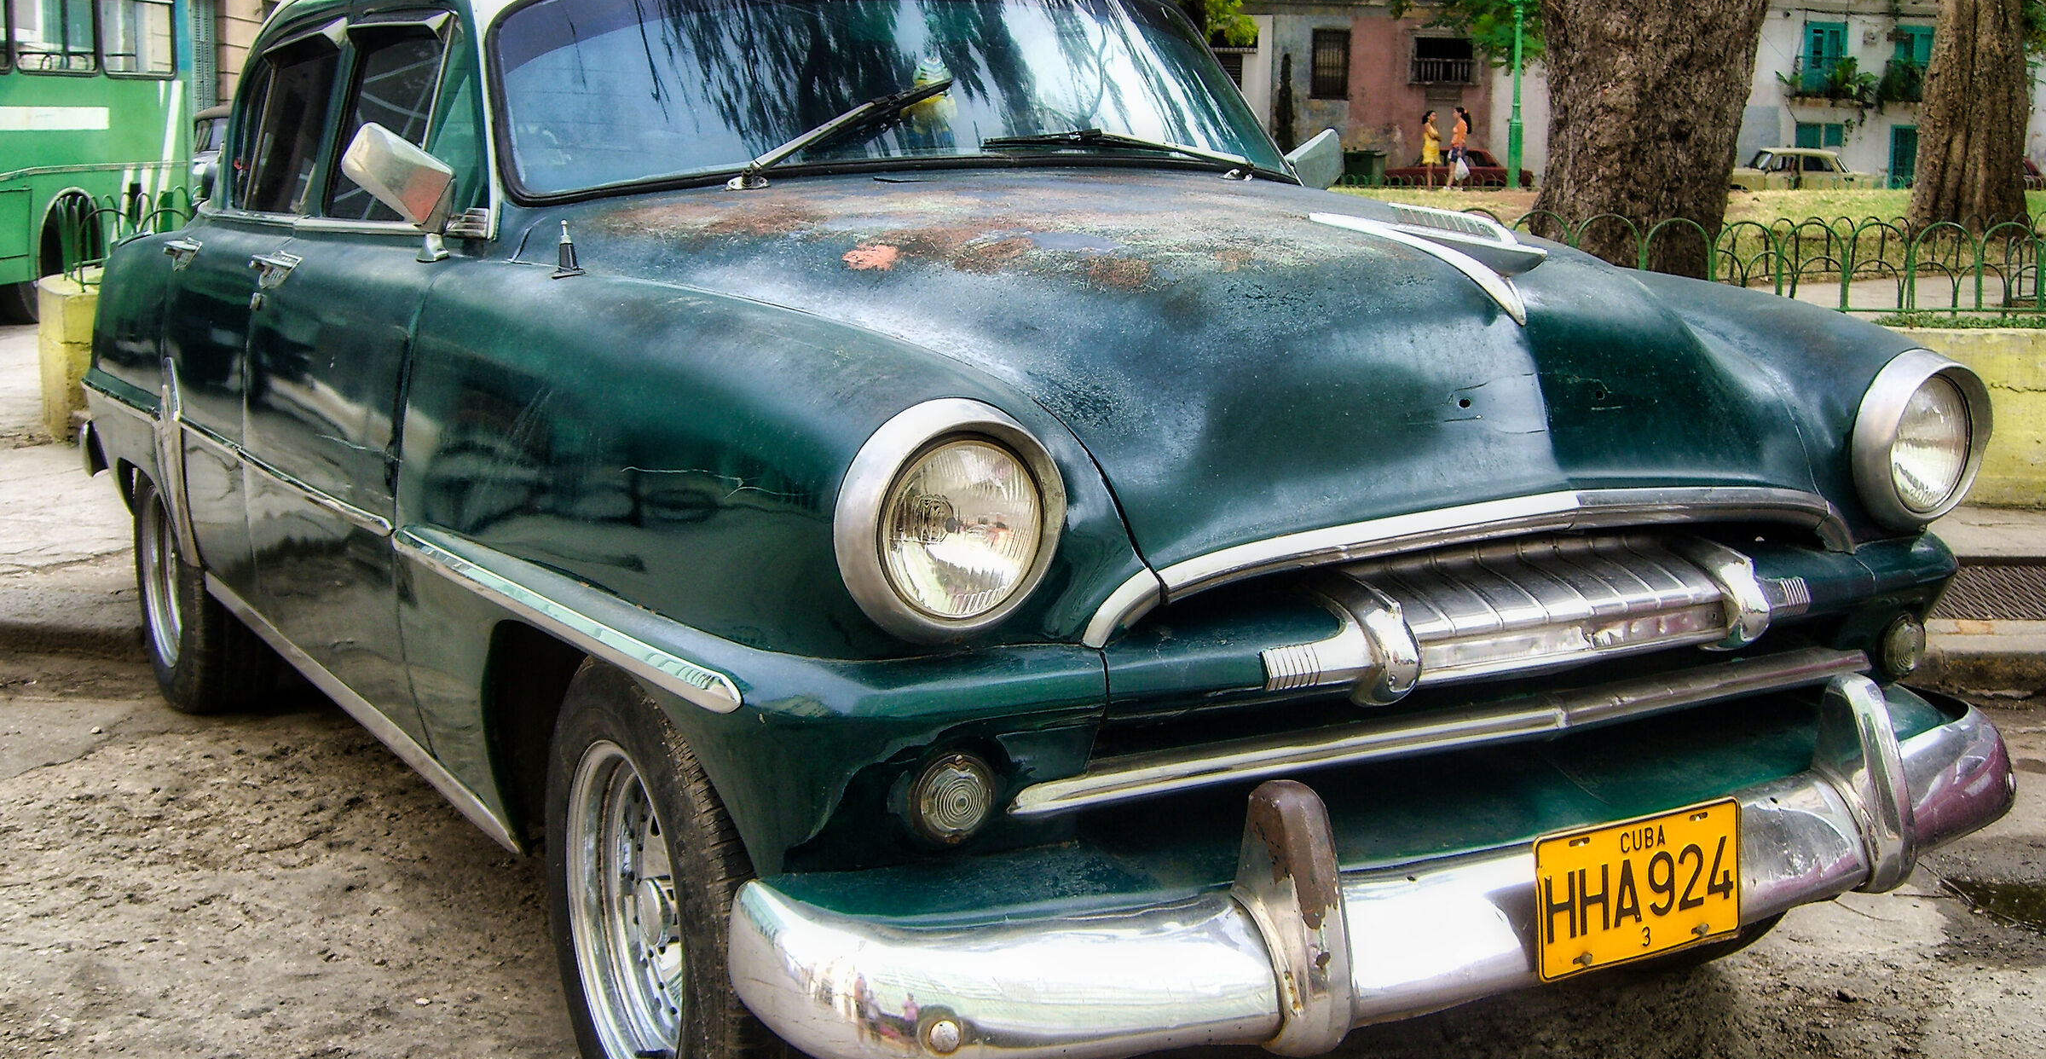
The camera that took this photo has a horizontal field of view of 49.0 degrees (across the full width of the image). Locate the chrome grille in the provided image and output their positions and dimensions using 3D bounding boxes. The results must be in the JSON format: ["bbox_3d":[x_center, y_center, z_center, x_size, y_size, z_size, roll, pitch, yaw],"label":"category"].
[{"bbox_3d":[0.562,0.080,2.424,0.770,0.155,0.140,-5,10,-31],"label":"chrome grille"}]

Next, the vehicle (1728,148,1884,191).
[{"bbox_3d":[16.750,-7.710,49.700,4.100,1.440,1.610,1,8,6],"label":"vehicle"}]

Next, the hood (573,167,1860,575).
[{"bbox_3d":[0.254,-0.249,2.903,1.220,0.460,1.320,-5,10,-31],"label":"hood"}]

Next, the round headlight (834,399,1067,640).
[{"bbox_3d":[-0.067,-0.007,2.113,0.235,0.232,0.115,-5,10,-31],"label":"round headlight"}]

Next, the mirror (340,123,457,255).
[{"bbox_3d":[-0.858,-0.466,3.098,0.165,0.175,0.100,-5,10,-31],"label":"mirror"}]

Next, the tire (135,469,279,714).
[{"bbox_3d":[-1.895,0.107,5.210,0.200,0.675,0.675,-5,10,-31],"label":"tire"}]

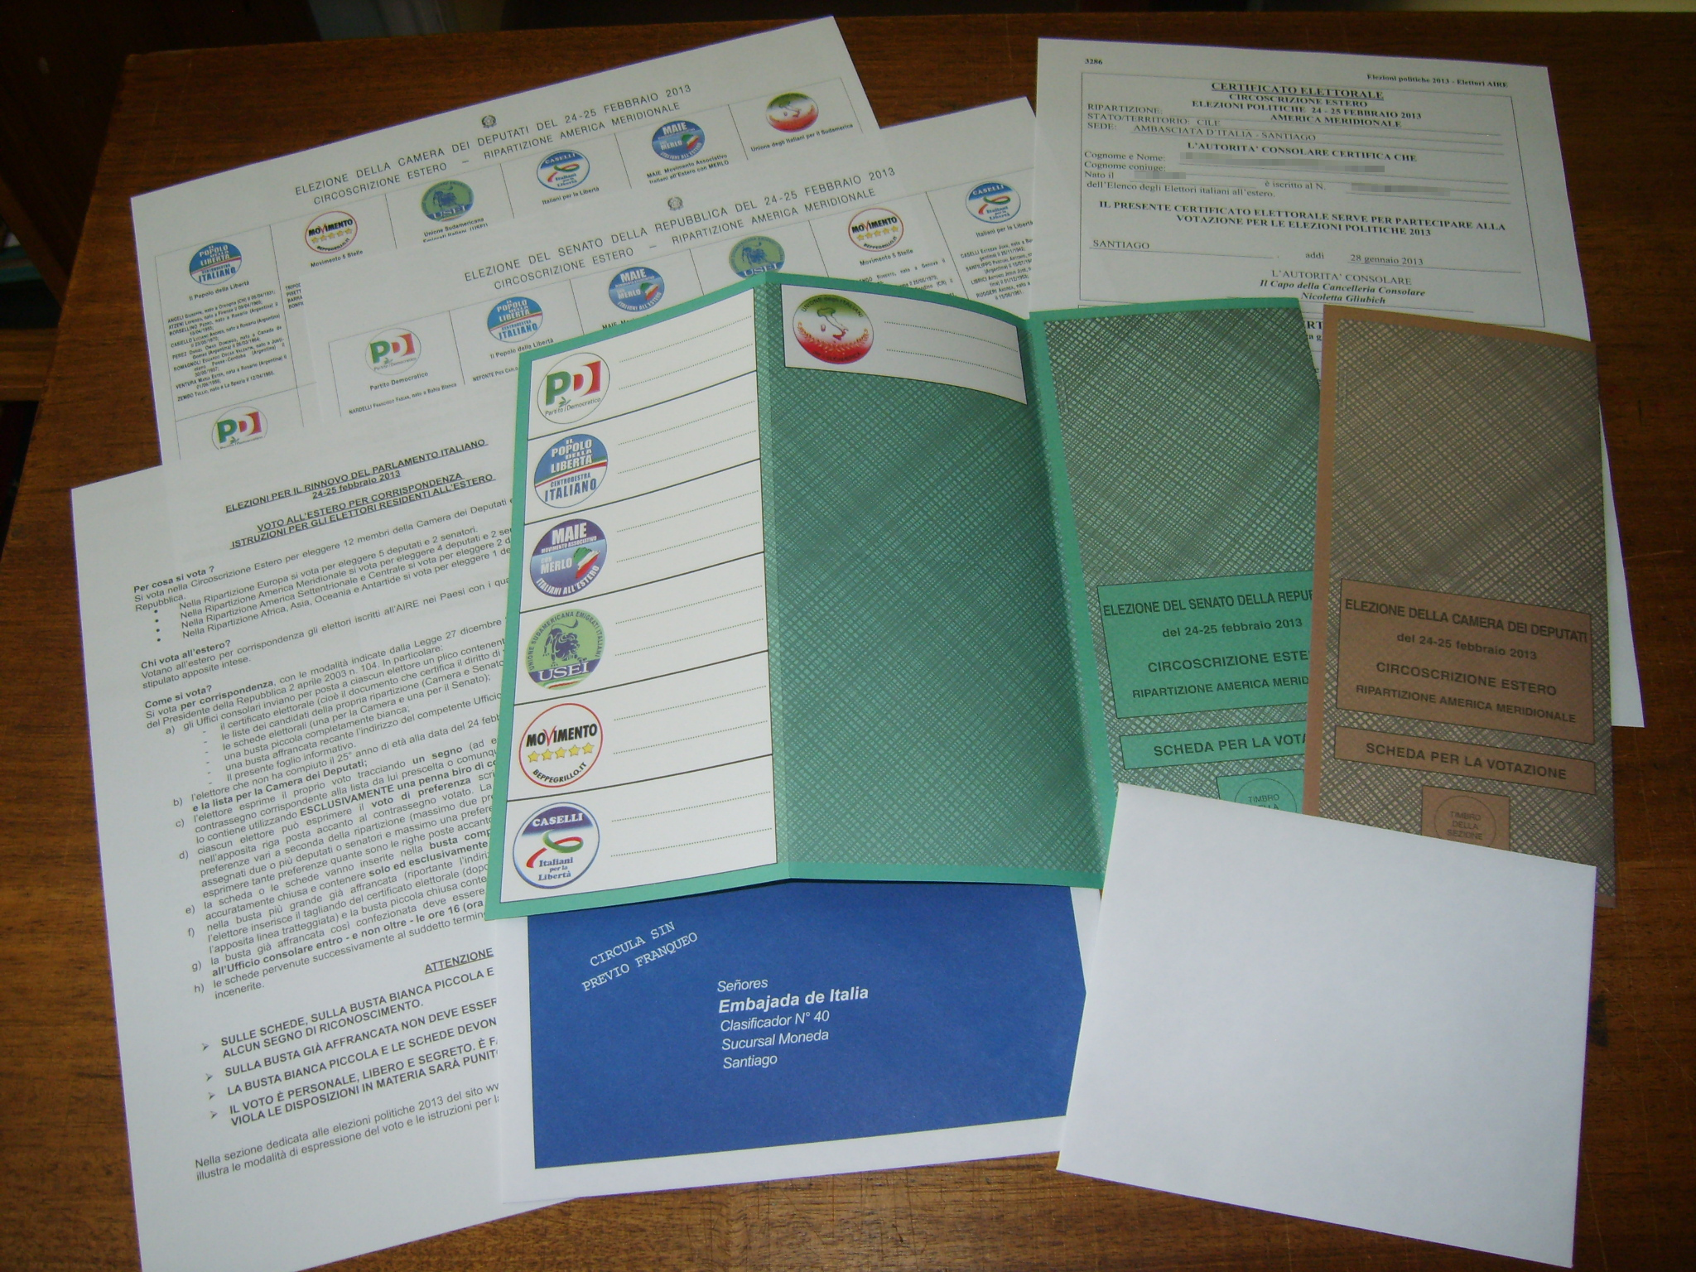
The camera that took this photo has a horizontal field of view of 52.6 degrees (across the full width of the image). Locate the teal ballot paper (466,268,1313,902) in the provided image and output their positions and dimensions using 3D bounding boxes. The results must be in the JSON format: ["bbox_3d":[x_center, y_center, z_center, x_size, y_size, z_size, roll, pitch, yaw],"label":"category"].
[{"bbox_3d":[0.028,-0.026,0.590,0.304,0.040,0.229,-3,64,0],"label":"teal ballot paper"}]

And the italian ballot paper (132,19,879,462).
[{"bbox_3d":[-0.117,-0.132,0.667,0.297,0.008,0.210,-16,65,-6],"label":"italian ballot paper"}]

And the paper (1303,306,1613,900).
[{"bbox_3d":[0.213,-0.019,0.597,0.101,0.012,0.228,8,64,5],"label":"paper"}]

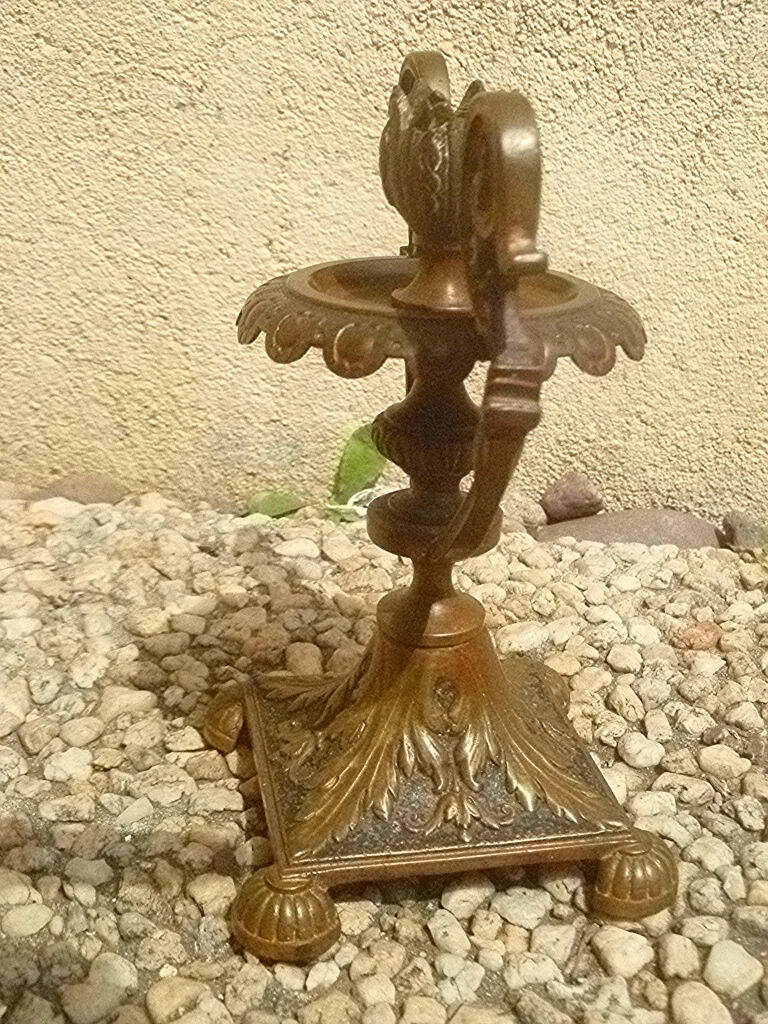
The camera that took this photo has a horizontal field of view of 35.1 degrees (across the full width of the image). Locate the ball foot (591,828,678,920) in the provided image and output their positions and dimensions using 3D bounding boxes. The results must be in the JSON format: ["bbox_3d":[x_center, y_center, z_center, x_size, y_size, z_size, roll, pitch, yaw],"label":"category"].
[{"bbox_3d":[0.073,0.106,0.354,0.025,0.023,0.025,-3,23,-11],"label":"ball foot"}]

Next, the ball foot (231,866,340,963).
[{"bbox_3d":[-0.027,0.111,0.337,0.030,0.023,0.030,-3,23,-11],"label":"ball foot"}]

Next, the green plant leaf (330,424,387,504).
[{"bbox_3d":[-0.012,-0.025,0.635,0.030,0.043,0.013,5,23,9],"label":"green plant leaf"}]

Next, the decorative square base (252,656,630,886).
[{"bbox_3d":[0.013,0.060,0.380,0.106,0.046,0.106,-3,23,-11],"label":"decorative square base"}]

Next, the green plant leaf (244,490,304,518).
[{"bbox_3d":[-0.058,-0.004,0.639,0.030,0.014,0.014,5,23,9],"label":"green plant leaf"}]

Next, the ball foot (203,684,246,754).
[{"bbox_3d":[-0.048,0.073,0.429,0.028,0.023,0.028,-3,23,-11],"label":"ball foot"}]

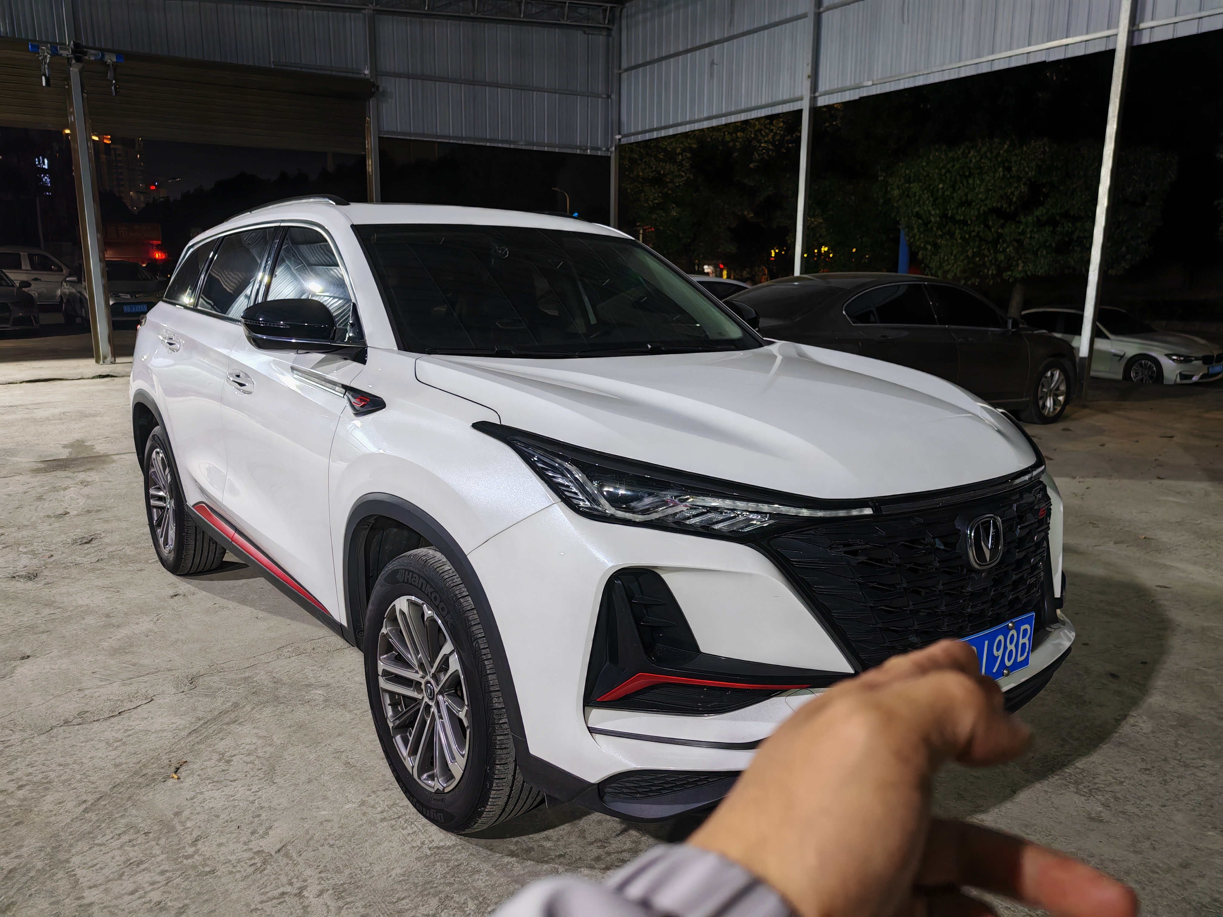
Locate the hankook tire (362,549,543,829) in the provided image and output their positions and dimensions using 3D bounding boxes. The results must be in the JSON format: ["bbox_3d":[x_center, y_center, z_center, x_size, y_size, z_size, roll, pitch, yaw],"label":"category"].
[{"bbox_3d":[-0.425,0.613,2.492,0.228,0.725,0.725,-7,13,-38],"label":"hankook tire"}]

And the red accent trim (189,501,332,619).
[{"bbox_3d":[-1.340,0.338,3.427,0.045,0.100,1.520,-7,13,-38],"label":"red accent trim"}]

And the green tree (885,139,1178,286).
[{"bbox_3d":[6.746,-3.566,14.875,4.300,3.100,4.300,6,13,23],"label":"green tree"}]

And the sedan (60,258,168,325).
[{"bbox_3d":[-10.694,-3.708,20.038,1.820,1.450,4.650,-7,14,-32],"label":"sedan"}]

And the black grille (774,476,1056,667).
[{"bbox_3d":[0.807,0.293,2.172,1.200,0.460,0.200,-7,13,-38],"label":"black grille"}]

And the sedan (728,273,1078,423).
[{"bbox_3d":[2.606,-1.023,8.792,4.950,1.480,1.870,-9,15,-38],"label":"sedan"}]

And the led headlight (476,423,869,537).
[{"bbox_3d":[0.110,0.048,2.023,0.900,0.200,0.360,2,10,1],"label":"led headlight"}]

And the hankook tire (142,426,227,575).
[{"bbox_3d":[-2.120,0.202,4.565,0.228,0.725,0.725,-7,13,-38],"label":"hankook tire"}]

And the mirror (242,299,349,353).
[{"bbox_3d":[-0.935,-0.390,2.680,0.250,0.175,0.210,-7,13,-38],"label":"mirror"}]

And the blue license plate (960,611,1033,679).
[{"bbox_3d":[0.865,0.463,2.123,0.440,0.140,0.012,-7,13,-38],"label":"blue license plate"}]

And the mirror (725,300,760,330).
[{"bbox_3d":[0.604,-0.607,3.890,0.250,0.175,0.210,-7,13,-38],"label":"mirror"}]

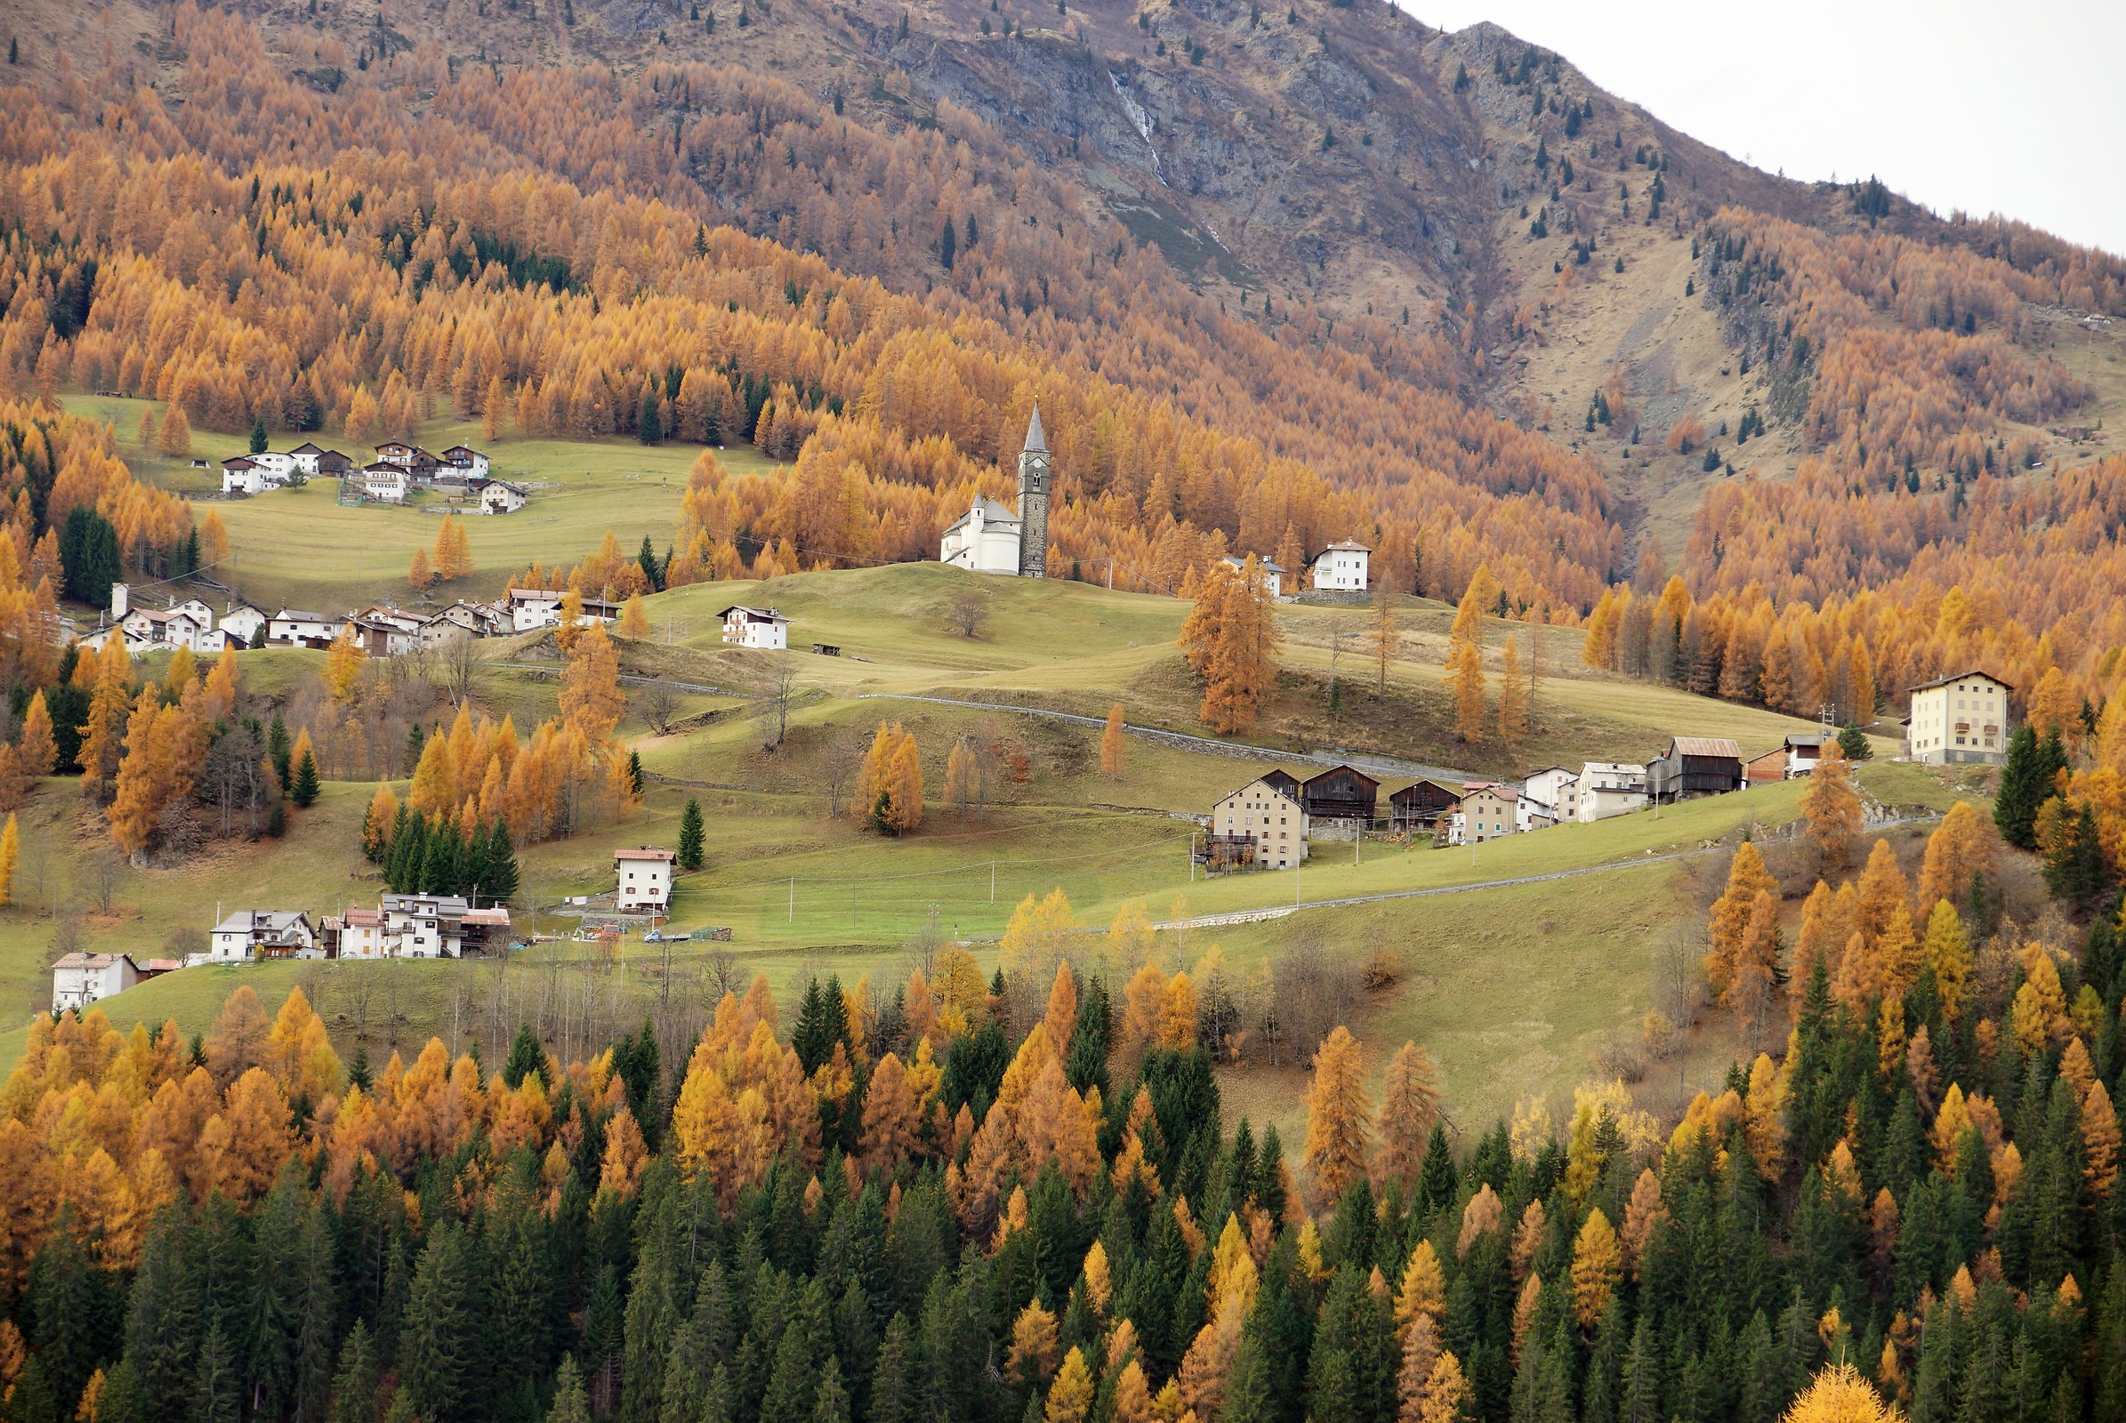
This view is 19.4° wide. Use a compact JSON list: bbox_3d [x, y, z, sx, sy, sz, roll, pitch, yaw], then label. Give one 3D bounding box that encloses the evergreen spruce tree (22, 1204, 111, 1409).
[{"bbox_3d":[-131.250,78.890,820.000,10.230,28.570,10.230,2,-5,0],"label":"evergreen spruce tree"}]

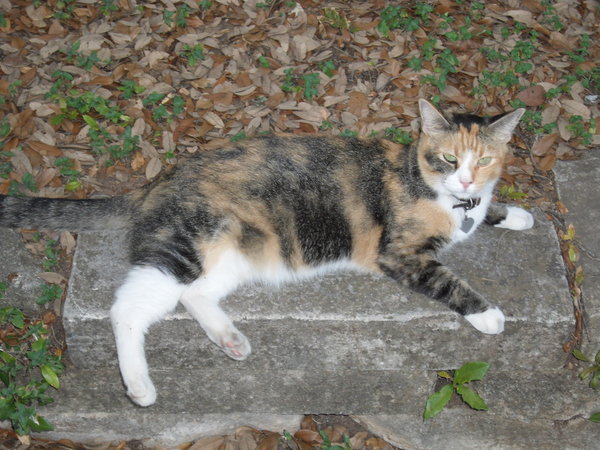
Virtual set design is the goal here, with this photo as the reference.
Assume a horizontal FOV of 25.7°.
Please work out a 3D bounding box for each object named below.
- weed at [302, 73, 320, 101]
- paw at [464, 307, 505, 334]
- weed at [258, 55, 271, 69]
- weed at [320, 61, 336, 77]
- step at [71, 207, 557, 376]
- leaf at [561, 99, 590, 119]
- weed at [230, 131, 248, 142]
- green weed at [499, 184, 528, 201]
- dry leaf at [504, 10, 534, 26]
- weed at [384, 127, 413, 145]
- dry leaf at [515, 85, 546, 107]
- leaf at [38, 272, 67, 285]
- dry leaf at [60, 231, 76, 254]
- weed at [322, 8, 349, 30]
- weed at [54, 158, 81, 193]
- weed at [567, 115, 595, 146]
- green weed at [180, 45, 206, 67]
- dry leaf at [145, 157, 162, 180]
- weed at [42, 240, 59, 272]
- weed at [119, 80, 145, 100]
[{"bbox_3d":[0.017,-0.201,1.913,0.026,0.024,0.034,0,41,0],"label":"weed"},{"bbox_3d":[0.228,0.118,1.626,0.043,0.027,0.032,31,49,30],"label":"paw"},{"bbox_3d":[-0.055,-0.253,2.041,0.019,0.014,0.020,0,41,-1],"label":"weed"},{"bbox_3d":[0.042,-0.229,1.924,0.021,0.014,0.018,0,42,0],"label":"weed"},{"bbox_3d":[0.024,0.072,1.756,0.637,0.093,0.245,0,41,-1],"label":"step"},{"bbox_3d":[0.396,-0.167,1.883,0.028,0.012,0.055,-32,50,-31],"label":"leaf"},{"bbox_3d":[-0.087,-0.127,1.897,0.026,0.016,0.017,0,41,-1],"label":"weed"},{"bbox_3d":[0.282,-0.043,1.737,0.040,0.015,0.019,0,41,0],"label":"green weed"},{"bbox_3d":[0.349,-0.329,2.070,0.046,0.010,0.036,28,48,29],"label":"dry leaf"},{"bbox_3d":[0.135,-0.123,1.809,0.036,0.017,0.022,0,42,0],"label":"weed"},{"bbox_3d":[0.327,-0.184,1.870,0.037,0.014,0.027,0,42,0],"label":"dry leaf"},{"bbox_3d":[-0.303,0.065,1.617,0.035,0.010,0.015,17,44,18],"label":"leaf"},{"bbox_3d":[-0.291,0.022,1.655,0.018,0.011,0.036,-4,42,-5],"label":"dry leaf"},{"bbox_3d":[0.055,-0.320,2.051,0.041,0.022,0.030,0,41,0],"label":"weed"},{"bbox_3d":[-0.306,-0.067,1.737,0.031,0.023,0.042,0,42,0],"label":"weed"},{"bbox_3d":[0.387,-0.130,1.815,0.034,0.023,0.038,0,42,0],"label":"weed"},{"bbox_3d":[-0.166,-0.264,2.052,0.041,0.022,0.032,0,41,-1],"label":"green weed"},{"bbox_3d":[-0.195,-0.075,1.751,0.018,0.010,0.037,10,42,11],"label":"dry leaf"},{"bbox_3d":[-0.329,0.042,1.738,0.021,0.025,0.041,0,41,-1],"label":"weed"},{"bbox_3d":[-0.253,-0.202,1.980,0.039,0.022,0.026,0,41,-1],"label":"weed"}]

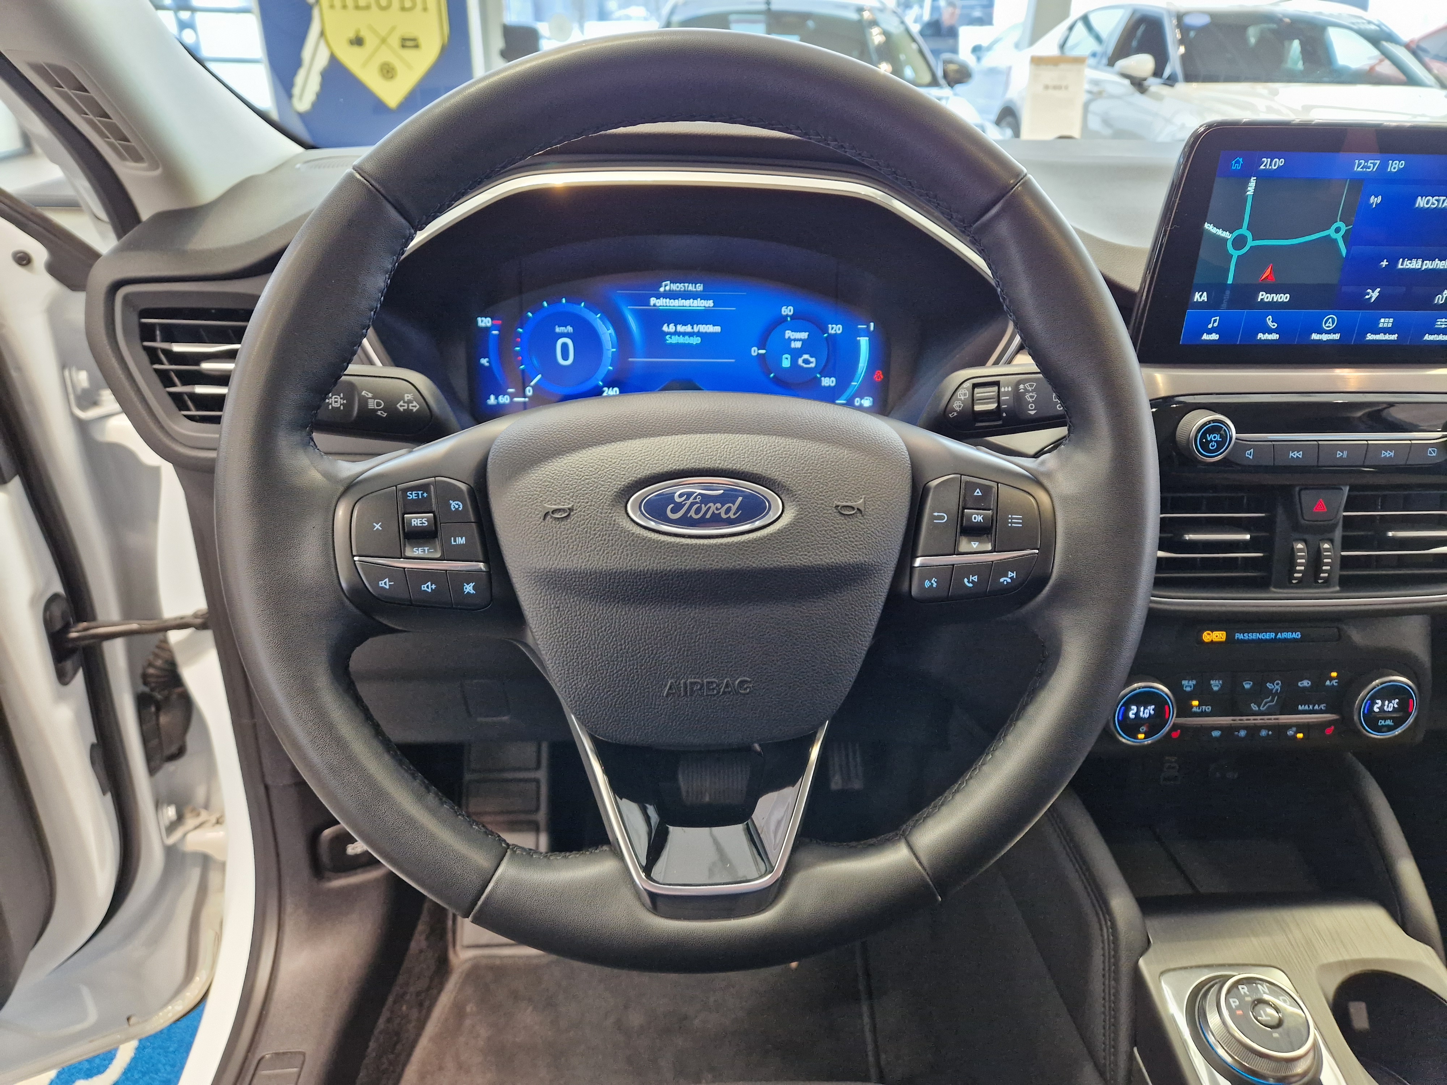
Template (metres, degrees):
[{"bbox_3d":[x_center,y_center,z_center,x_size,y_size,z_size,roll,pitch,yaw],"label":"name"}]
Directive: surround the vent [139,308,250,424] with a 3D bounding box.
[{"bbox_3d":[-0.309,-0.109,0.592,0.102,0.071,0.030,0,19,-2],"label":"vent"}]

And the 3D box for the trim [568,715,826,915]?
[{"bbox_3d":[-0.010,0.106,0.379,0.099,0.076,0.028,-1,1,-4],"label":"trim"}]

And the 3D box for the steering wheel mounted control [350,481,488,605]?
[{"bbox_3d":[-0.118,0.000,0.374,0.054,0.051,0.018,-1,1,-4],"label":"steering wheel mounted control"}]

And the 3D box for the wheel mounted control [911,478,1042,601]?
[{"bbox_3d":[0.103,-0.002,0.390,0.054,0.051,0.018,-1,1,-4],"label":"wheel mounted control"}]

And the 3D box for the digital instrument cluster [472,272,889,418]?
[{"bbox_3d":[-0.029,-0.134,0.658,0.284,0.104,0.020,-1,9,-4],"label":"digital instrument cluster"}]

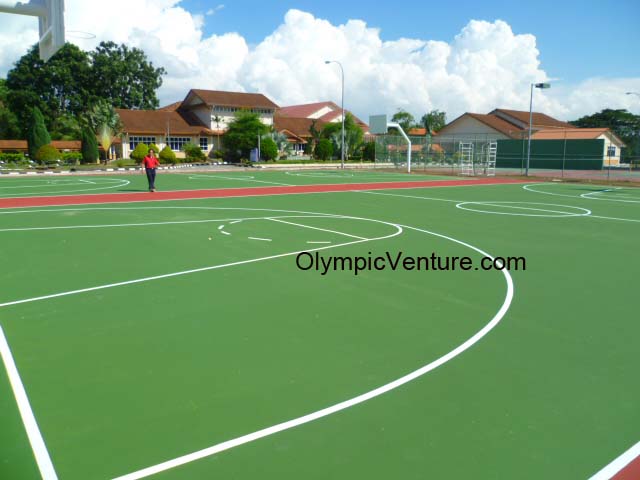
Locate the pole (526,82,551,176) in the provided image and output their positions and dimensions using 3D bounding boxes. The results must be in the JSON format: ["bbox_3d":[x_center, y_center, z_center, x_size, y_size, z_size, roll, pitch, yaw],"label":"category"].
[{"bbox_3d":[15.926,-8.026,37.938,1.760,6.590,0.450,-3,10,-22],"label":"pole"}]

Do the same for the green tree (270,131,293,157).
[{"bbox_3d":[-4.685,-11.561,63.000,2.597,3.356,2.597,0,9,0],"label":"green tree"}]

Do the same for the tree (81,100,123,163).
[{"bbox_3d":[-19.363,-9.564,46.088,3.560,5.540,3.200,-3,10,-22],"label":"tree"}]

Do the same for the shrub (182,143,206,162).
[{"bbox_3d":[-13.575,-9.438,56.000,2.518,2.184,2.518,0,9,0],"label":"shrub"}]

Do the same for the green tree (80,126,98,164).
[{"bbox_3d":[-24.108,-9.925,54.147,1.880,3.810,1.880,1,10,0],"label":"green tree"}]

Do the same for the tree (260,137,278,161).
[{"bbox_3d":[-5.189,-9.346,53.197,1.850,2.530,1.850,0,10,-6],"label":"tree"}]

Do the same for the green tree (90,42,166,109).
[{"bbox_3d":[-28.005,-20.328,75.728,11.410,16.330,11.410,1,10,0],"label":"green tree"}]

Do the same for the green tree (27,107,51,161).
[{"bbox_3d":[-28.289,-10.502,52.030,2.410,5.670,2.410,1,10,0],"label":"green tree"}]

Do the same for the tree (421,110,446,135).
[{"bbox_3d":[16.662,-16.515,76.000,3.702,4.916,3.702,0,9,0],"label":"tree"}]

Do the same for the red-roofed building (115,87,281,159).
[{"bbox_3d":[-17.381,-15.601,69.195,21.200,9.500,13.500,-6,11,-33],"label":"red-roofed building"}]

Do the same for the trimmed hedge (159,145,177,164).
[{"bbox_3d":[-15.734,-8.810,53.500,1.754,1.985,1.754,0,9,0],"label":"trimmed hedge"}]

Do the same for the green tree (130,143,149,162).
[{"bbox_3d":[-18.254,-8.772,52.500,1.771,1.998,1.771,0,9,0],"label":"green tree"}]

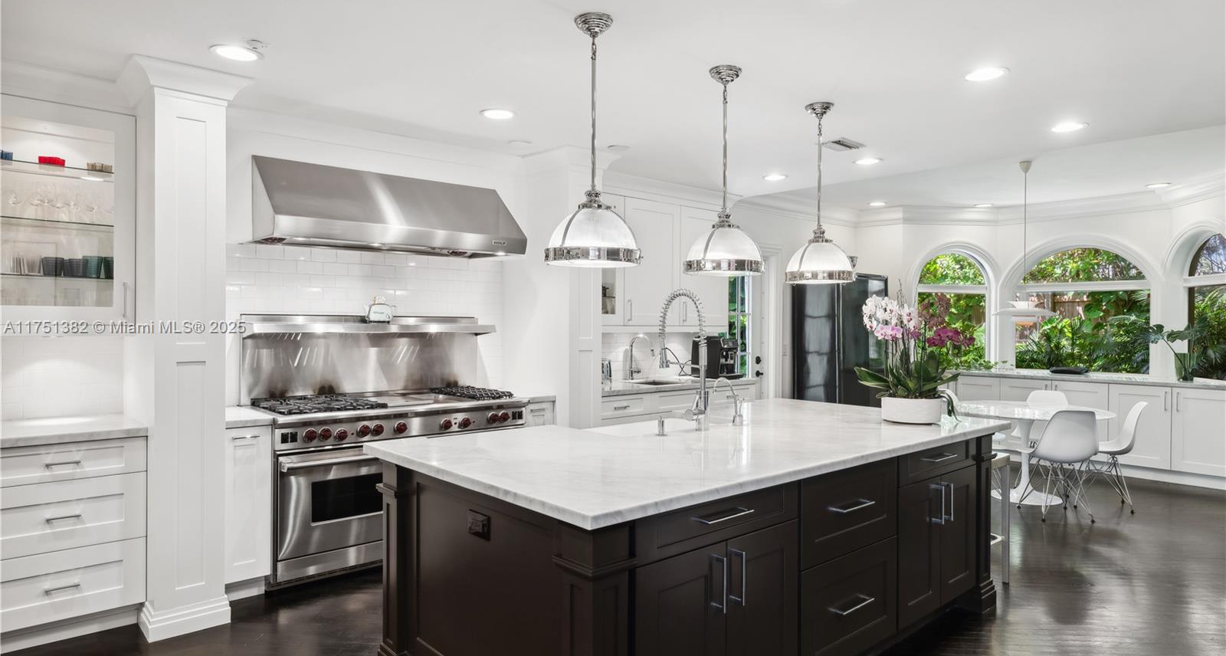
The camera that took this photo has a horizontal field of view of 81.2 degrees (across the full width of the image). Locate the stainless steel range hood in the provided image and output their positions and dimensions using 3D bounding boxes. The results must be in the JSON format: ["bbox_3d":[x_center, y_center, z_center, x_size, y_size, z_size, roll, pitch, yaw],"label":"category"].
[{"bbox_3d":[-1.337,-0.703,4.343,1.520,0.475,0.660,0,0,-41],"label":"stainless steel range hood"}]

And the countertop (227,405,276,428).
[{"bbox_3d":[-2.088,0.487,3.870,0.280,0.040,0.660,0,0,-42],"label":"countertop"}]

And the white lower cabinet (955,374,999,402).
[{"bbox_3d":[4.160,0.935,7.918,0.580,0.800,0.460,0,0,-42],"label":"white lower cabinet"}]

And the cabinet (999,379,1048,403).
[{"bbox_3d":[4.337,0.925,7.347,0.550,0.810,0.470,0,0,-41],"label":"cabinet"}]

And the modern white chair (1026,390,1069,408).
[{"bbox_3d":[3.780,0.985,6.320,0.465,0.810,0.540,0,0,41],"label":"modern white chair"}]

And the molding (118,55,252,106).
[{"bbox_3d":[-2.025,-1.105,3.377,0.463,0.130,0.460,0,0,-42],"label":"molding"}]

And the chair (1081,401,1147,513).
[{"bbox_3d":[3.783,0.965,5.528,0.530,0.820,0.465,0,0,31],"label":"chair"}]

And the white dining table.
[{"bbox_3d":[3.360,1.024,5.830,1.210,0.732,1.210,0,0,0],"label":"white dining table"}]

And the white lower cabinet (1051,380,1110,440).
[{"bbox_3d":[4.794,0.935,7.204,0.580,0.800,0.485,0,0,-42],"label":"white lower cabinet"}]

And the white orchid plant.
[{"bbox_3d":[1.502,0.155,3.580,0.500,0.610,0.450,0,0,-41],"label":"white orchid plant"}]

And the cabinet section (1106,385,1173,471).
[{"bbox_3d":[5.081,0.901,6.791,0.580,0.755,0.475,0,1,-41],"label":"cabinet section"}]

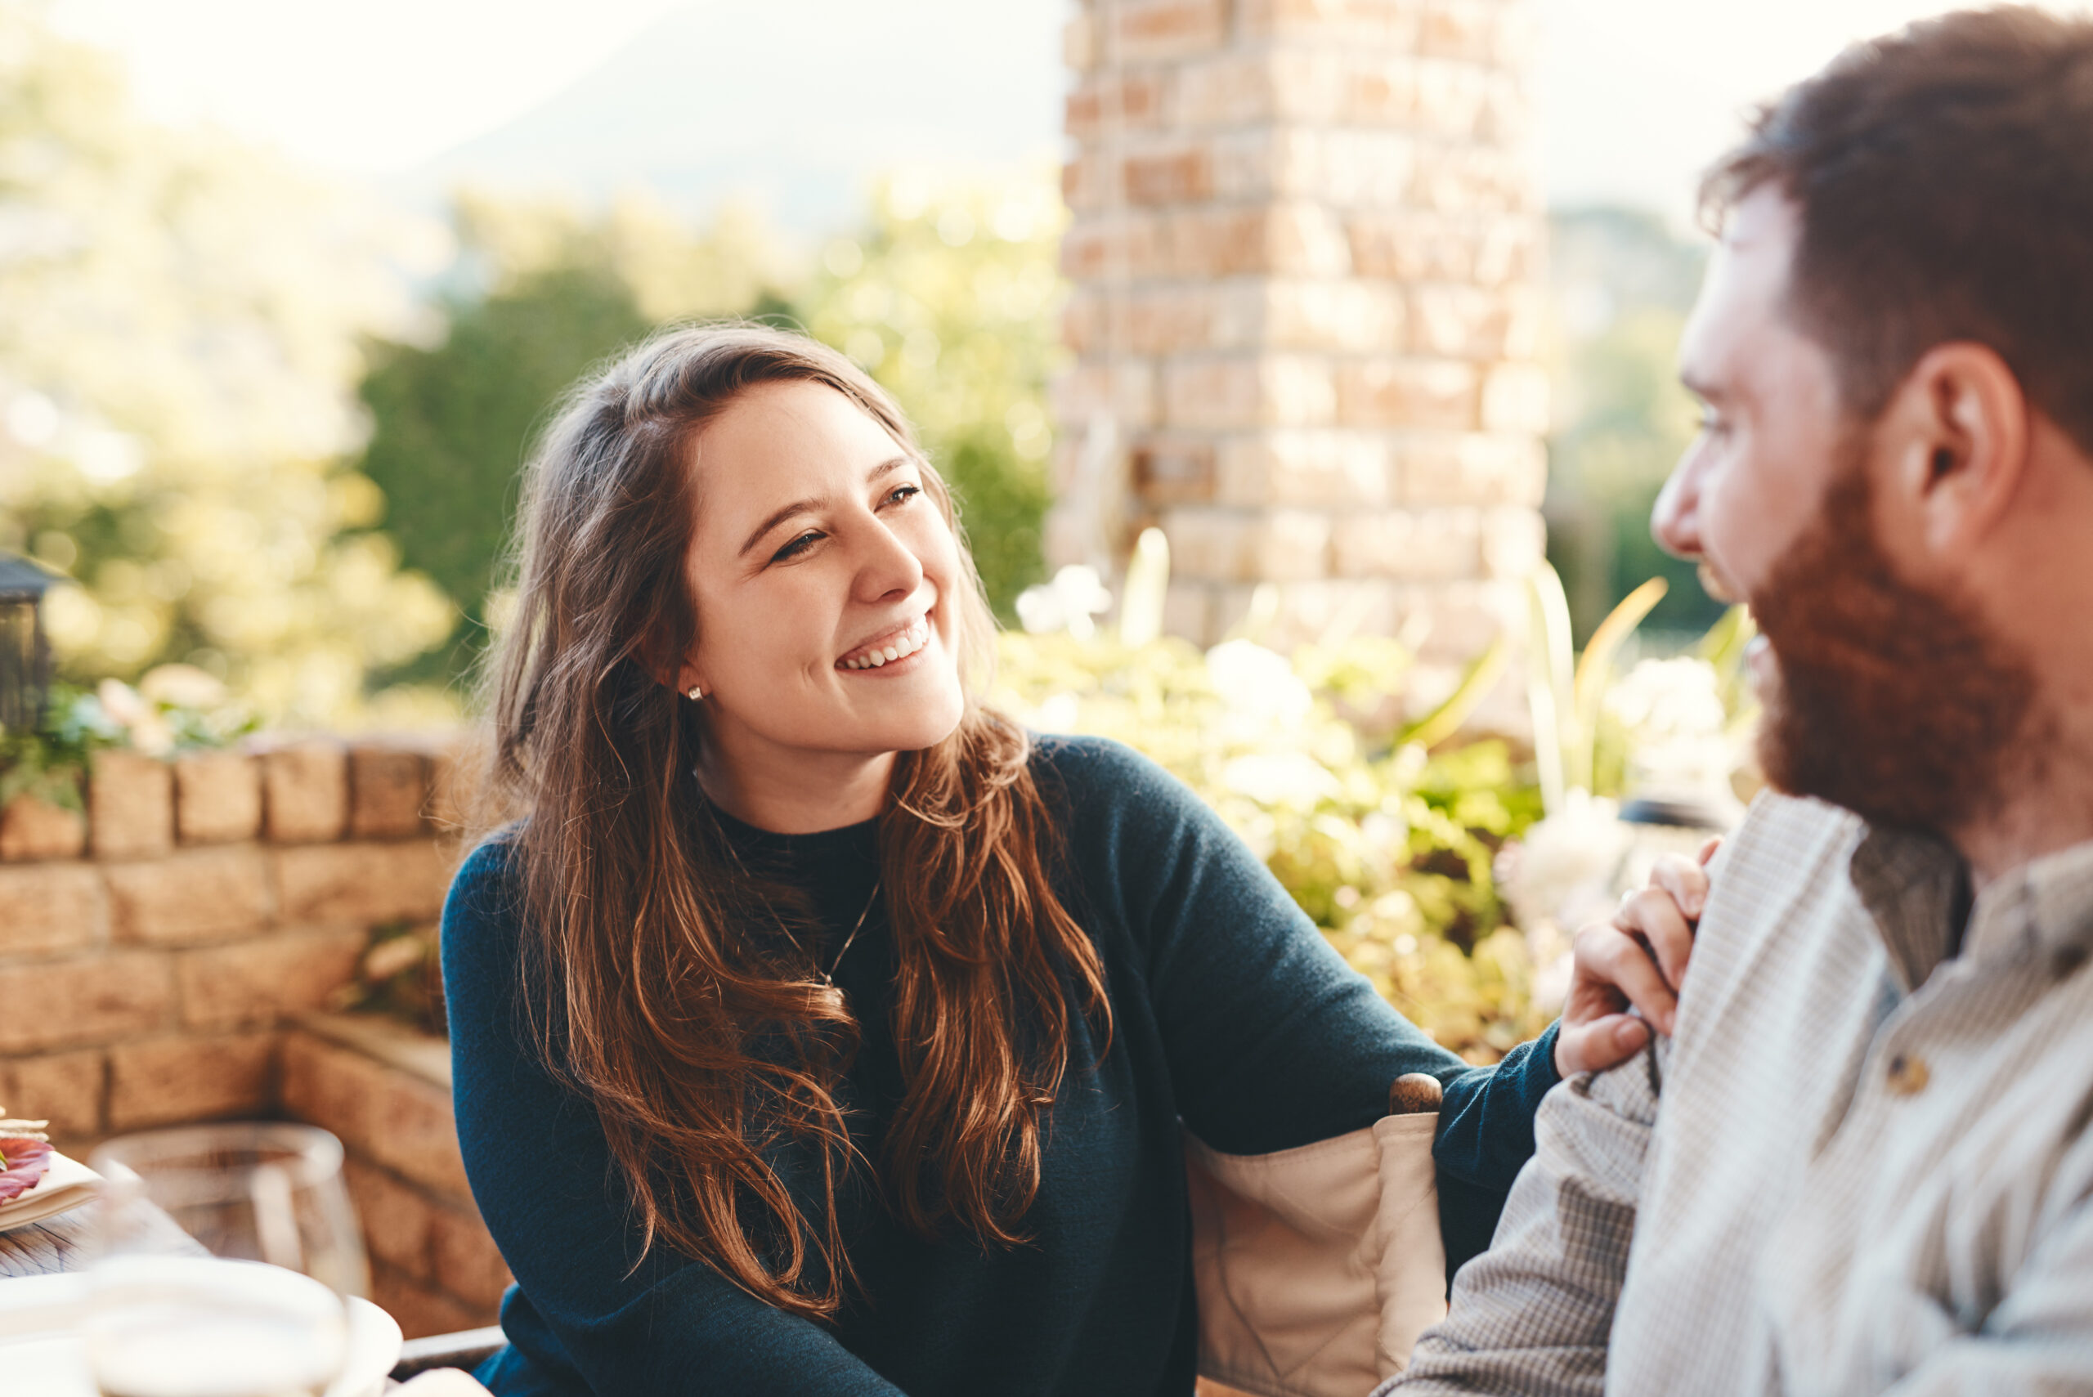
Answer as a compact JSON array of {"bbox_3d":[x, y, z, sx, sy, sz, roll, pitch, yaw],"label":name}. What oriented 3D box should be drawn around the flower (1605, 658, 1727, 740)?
[{"bbox_3d":[0.420,0.001,1.970,0.082,0.055,0.078,0,2,0],"label":"flower"}]

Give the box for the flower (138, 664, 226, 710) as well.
[{"bbox_3d":[-0.808,-0.011,2.720,0.082,0.043,0.075,0,2,0],"label":"flower"}]

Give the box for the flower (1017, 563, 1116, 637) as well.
[{"bbox_3d":[0.013,-0.072,2.150,0.072,0.055,0.065,0,2,0],"label":"flower"}]

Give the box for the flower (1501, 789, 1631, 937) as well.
[{"bbox_3d":[0.336,0.106,1.880,0.083,0.094,0.080,0,2,0],"label":"flower"}]

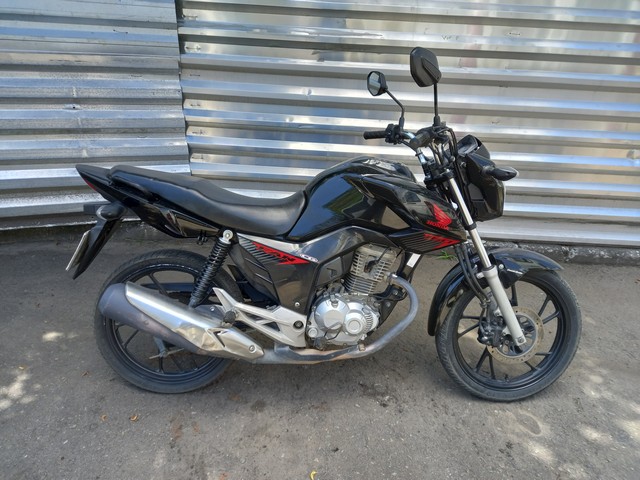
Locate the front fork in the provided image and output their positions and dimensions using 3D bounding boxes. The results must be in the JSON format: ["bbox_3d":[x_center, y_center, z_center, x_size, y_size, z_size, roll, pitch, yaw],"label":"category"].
[{"bbox_3d":[0.625,0.078,1.770,0.087,0.705,0.228,-26,14,-1],"label":"front fork"}]

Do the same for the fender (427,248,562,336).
[{"bbox_3d":[0.694,0.206,1.806,0.529,0.349,0.126,0,12,-7],"label":"fender"}]

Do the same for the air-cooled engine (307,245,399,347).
[{"bbox_3d":[0.120,0.195,1.777,0.349,0.383,0.305,2,15,-2],"label":"air-cooled engine"}]

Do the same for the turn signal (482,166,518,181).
[{"bbox_3d":[0.605,-0.215,1.546,0.080,0.050,0.112,0,12,-7],"label":"turn signal"}]

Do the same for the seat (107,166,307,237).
[{"bbox_3d":[-0.394,-0.141,1.685,0.703,0.218,0.262,2,15,-2],"label":"seat"}]

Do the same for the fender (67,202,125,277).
[{"bbox_3d":[-0.812,0.009,1.714,0.228,0.301,0.184,2,15,-2],"label":"fender"}]

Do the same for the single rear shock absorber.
[{"bbox_3d":[-0.388,0.134,1.617,0.058,0.360,0.058,27,12,-8],"label":"single rear shock absorber"}]

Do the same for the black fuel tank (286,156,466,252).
[{"bbox_3d":[0.203,-0.142,1.698,0.616,0.315,0.349,2,15,-2],"label":"black fuel tank"}]

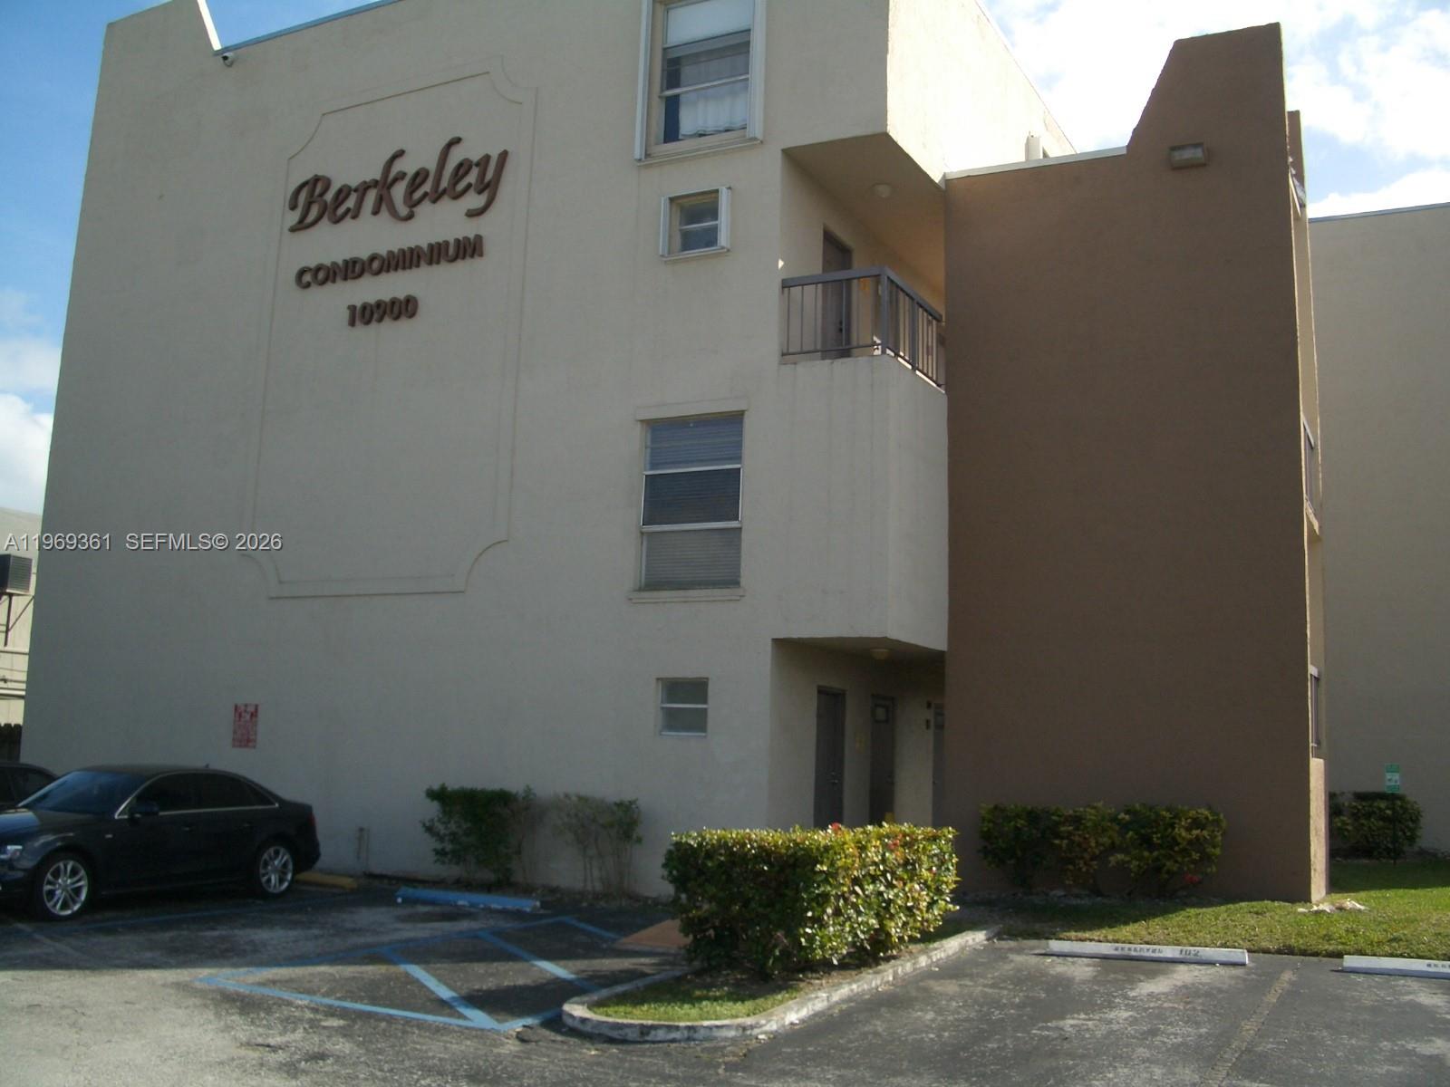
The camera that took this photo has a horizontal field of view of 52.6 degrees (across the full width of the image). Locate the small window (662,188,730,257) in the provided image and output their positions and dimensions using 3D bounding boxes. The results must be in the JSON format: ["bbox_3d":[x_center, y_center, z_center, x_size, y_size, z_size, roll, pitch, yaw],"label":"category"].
[{"bbox_3d":[-0.375,-3.937,17.972,0.900,0.780,0.130,-3,-10,27],"label":"small window"}]

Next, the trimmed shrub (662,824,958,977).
[{"bbox_3d":[0.805,2.793,11.835,1.100,0.980,3.250,-3,-10,27],"label":"trimmed shrub"}]

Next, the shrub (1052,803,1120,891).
[{"bbox_3d":[3.962,3.355,16.147,0.680,0.941,0.700,-3,-10,27],"label":"shrub"}]

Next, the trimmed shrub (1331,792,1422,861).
[{"bbox_3d":[11.189,4.848,25.204,1.500,1.137,1.100,-3,-10,27],"label":"trimmed shrub"}]

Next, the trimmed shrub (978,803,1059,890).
[{"bbox_3d":[3.335,3.452,16.660,0.780,0.953,0.680,-3,-10,27],"label":"trimmed shrub"}]

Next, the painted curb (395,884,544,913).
[{"bbox_3d":[-2.733,3.772,15.546,1.720,0.130,0.170,-3,-10,27],"label":"painted curb"}]

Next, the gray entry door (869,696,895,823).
[{"bbox_3d":[2.066,3.101,19.498,0.080,2.115,0.900,-3,-10,27],"label":"gray entry door"}]

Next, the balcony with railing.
[{"bbox_3d":[1.689,-2.480,17.760,1.350,1.065,1.920,-3,-10,27],"label":"balcony with railing"}]

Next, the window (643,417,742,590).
[{"bbox_3d":[-0.395,-0.468,17.460,1.340,2.050,0.120,-3,-10,27],"label":"window"}]

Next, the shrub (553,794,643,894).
[{"bbox_3d":[-1.481,3.453,16.823,0.970,1.117,0.520,-3,-10,27],"label":"shrub"}]

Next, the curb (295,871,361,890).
[{"bbox_3d":[-4.928,3.909,17.024,1.720,0.120,0.170,-3,-10,27],"label":"curb"}]

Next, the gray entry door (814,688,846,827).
[{"bbox_3d":[1.262,2.825,17.882,0.080,2.070,0.910,-3,-10,27],"label":"gray entry door"}]

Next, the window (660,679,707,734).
[{"bbox_3d":[-0.487,1.902,17.026,0.630,0.650,0.110,-3,-10,27],"label":"window"}]

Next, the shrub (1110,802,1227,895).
[{"bbox_3d":[4.748,3.285,15.695,1.100,0.968,0.800,-3,-10,27],"label":"shrub"}]

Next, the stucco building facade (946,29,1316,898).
[{"bbox_3d":[4.962,-0.911,17.946,4.050,9.950,1.900,-3,-10,27],"label":"stucco building facade"}]

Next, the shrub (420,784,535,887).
[{"bbox_3d":[-2.994,3.515,17.598,1.320,1.190,0.620,-3,-10,27],"label":"shrub"}]

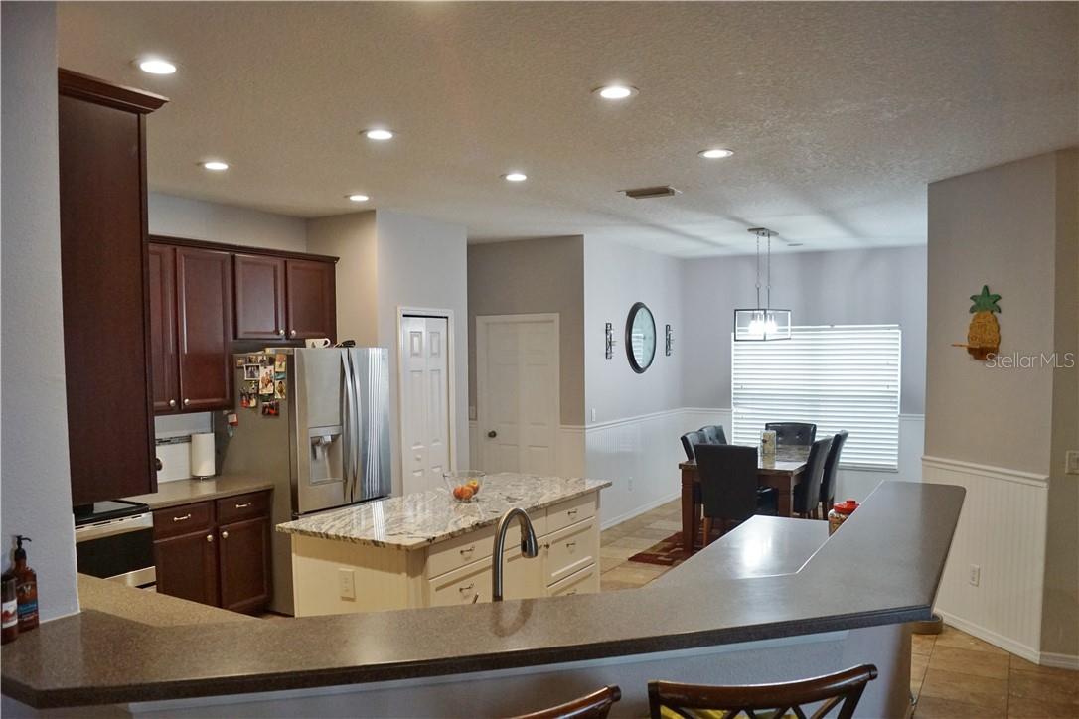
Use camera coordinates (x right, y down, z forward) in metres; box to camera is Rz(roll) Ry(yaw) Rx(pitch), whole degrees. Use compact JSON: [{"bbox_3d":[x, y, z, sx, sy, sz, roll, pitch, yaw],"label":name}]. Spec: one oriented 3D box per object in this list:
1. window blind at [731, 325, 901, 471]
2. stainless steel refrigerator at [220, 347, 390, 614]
[{"bbox_3d":[2.990,0.400,8.884,1.790,1.535,0.070,0,1,31],"label":"window blind"},{"bbox_3d":[-1.668,0.828,5.861,0.861,1.780,0.907,0,1,31],"label":"stainless steel refrigerator"}]

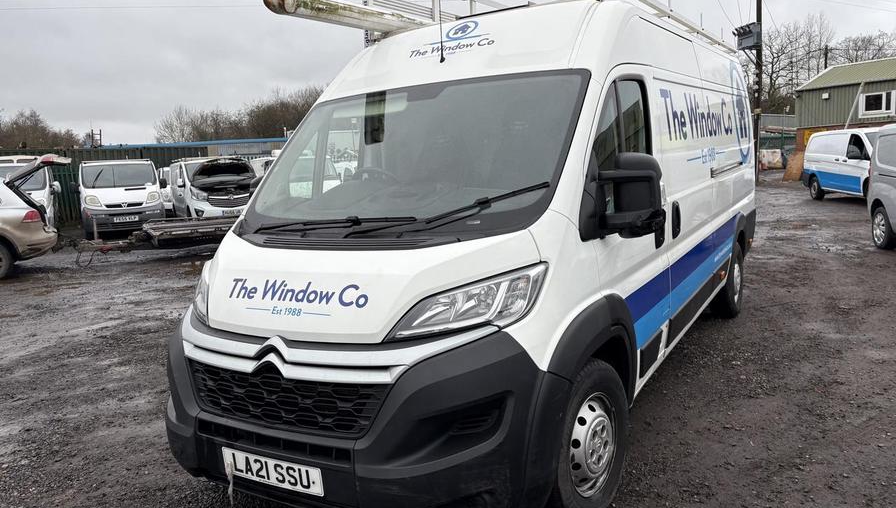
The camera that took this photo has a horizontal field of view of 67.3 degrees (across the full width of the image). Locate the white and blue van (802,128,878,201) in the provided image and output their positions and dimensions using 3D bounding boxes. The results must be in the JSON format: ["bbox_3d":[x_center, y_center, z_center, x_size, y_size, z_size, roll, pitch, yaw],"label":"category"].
[{"bbox_3d":[11.372,-2.318,17.653,1.930,1.910,4.950,-2,8,6],"label":"white and blue van"}]

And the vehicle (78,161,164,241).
[{"bbox_3d":[-9.174,-1.584,18.798,1.900,1.970,4.780,-6,8,-25],"label":"vehicle"}]

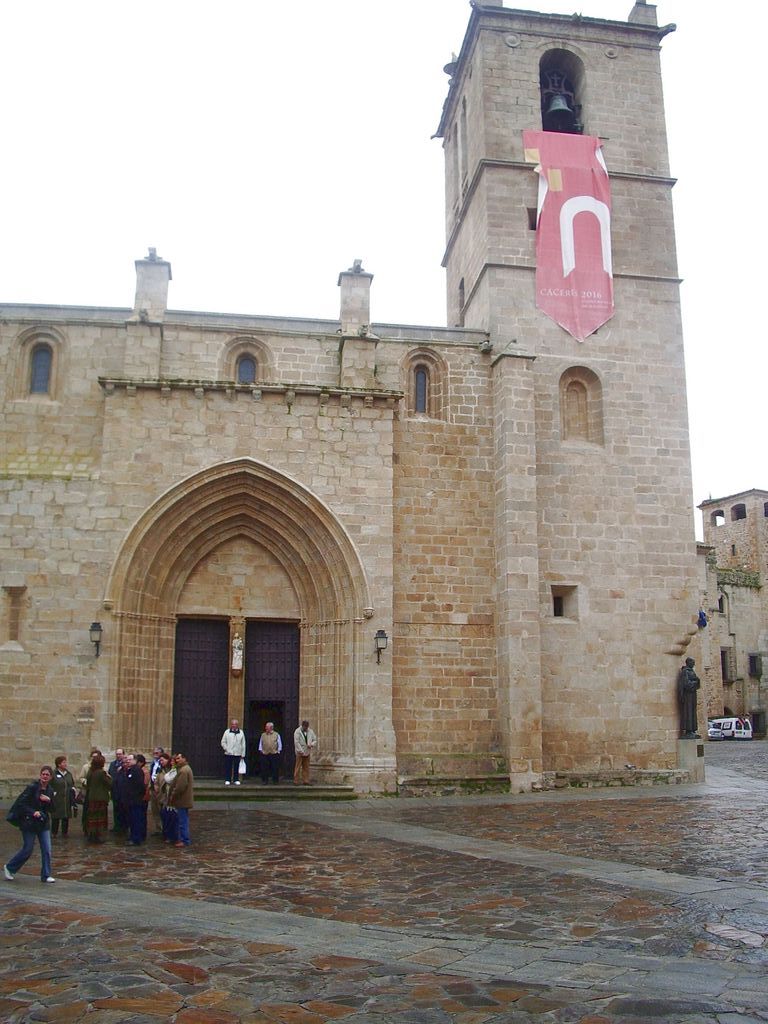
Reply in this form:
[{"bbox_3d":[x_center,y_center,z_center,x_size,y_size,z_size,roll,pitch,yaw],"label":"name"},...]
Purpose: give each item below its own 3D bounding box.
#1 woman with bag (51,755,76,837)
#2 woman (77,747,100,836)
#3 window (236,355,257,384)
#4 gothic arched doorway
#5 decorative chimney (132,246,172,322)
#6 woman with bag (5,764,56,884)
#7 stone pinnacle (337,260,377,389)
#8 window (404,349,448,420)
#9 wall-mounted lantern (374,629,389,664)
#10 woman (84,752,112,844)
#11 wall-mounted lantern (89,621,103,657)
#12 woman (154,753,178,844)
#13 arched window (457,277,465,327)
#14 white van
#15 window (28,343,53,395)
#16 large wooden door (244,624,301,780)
[{"bbox_3d":[-6.520,5.767,21.046,0.480,1.573,0.340,7,-13,-31],"label":"woman with bag"},{"bbox_3d":[-5.678,5.436,20.100,0.500,1.620,0.380,5,-13,-23],"label":"woman"},{"bbox_3d":[-4.311,-4.173,32.525,0.591,1.617,0.250,2,-11,-9],"label":"window"},{"bbox_3d":[-4.075,3.073,29.442,7.223,8.945,2.100,2,-11,-9],"label":"gothic arched doorway"},{"bbox_3d":[-7.199,-7.074,32.197,1.080,2.050,1.000,2,-12,-8],"label":"decorative chimney"},{"bbox_3d":[-5.110,4.485,14.945,0.600,1.564,0.450,-7,-13,31],"label":"woman with bag"},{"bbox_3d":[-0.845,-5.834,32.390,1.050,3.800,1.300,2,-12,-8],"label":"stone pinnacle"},{"bbox_3d":[1.338,-4.015,32.601,1.350,2.200,0.450,2,-12,-8],"label":"window"},{"bbox_3d":[-0.083,3.738,28.589,0.370,0.943,0.560,2,-11,-9],"label":"wall-mounted lantern"},{"bbox_3d":[-5.331,5.340,19.300,0.520,1.630,0.400,2,-12,-10],"label":"woman"},{"bbox_3d":[-7.629,3.388,27.439,0.370,0.903,0.560,2,-11,-9],"label":"wall-mounted lantern"},{"bbox_3d":[-4.054,5.340,19.300,0.400,1.630,0.480,5,-13,-21],"label":"woman"},{"bbox_3d":[2.743,-7.428,36.886,0.300,1.600,0.800,2,-12,-8],"label":"arched window"},{"bbox_3d":[28.142,17.747,84.843,1.700,1.820,4.100,3,-11,-18],"label":"white van"},{"bbox_3d":[-10.234,-4.281,30.892,0.700,1.550,0.300,2,-12,-8],"label":"window"},{"bbox_3d":[-3.257,5.435,30.261,1.597,4.507,0.150,2,-11,-9],"label":"large wooden door"}]

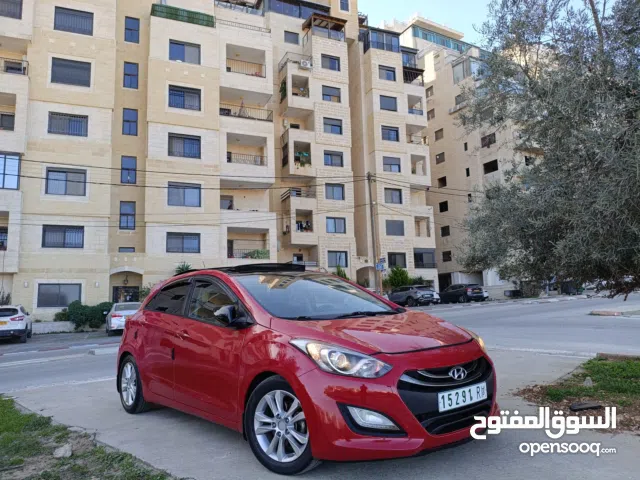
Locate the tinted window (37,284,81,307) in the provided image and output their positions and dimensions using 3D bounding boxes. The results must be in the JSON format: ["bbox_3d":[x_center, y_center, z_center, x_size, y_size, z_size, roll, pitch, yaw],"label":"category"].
[{"bbox_3d":[-13.639,2.937,25.317,1.961,1.199,0.152,2,-9,-21],"label":"tinted window"}]

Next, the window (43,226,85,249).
[{"bbox_3d":[-13.731,-0.178,25.761,1.957,1.190,0.150,1,-9,-20],"label":"window"}]

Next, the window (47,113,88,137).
[{"bbox_3d":[-13.915,-6.389,26.689,1.961,1.240,0.152,2,-9,-21],"label":"window"}]

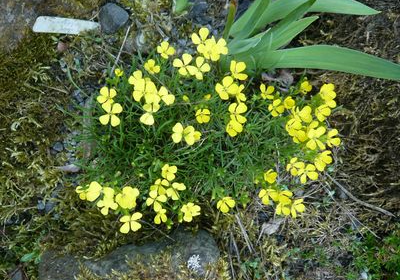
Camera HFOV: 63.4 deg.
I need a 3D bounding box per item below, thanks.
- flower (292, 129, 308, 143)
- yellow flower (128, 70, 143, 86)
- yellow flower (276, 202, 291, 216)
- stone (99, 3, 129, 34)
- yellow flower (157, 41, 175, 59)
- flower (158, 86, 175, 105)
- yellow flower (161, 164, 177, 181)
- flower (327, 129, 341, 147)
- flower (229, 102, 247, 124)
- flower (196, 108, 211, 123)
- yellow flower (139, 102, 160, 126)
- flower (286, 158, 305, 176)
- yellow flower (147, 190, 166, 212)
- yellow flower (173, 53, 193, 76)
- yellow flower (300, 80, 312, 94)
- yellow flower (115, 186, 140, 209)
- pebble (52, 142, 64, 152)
[{"bbox_3d":[0.145,-0.006,0.470,0.025,0.013,0.022,0,75,6],"label":"flower"},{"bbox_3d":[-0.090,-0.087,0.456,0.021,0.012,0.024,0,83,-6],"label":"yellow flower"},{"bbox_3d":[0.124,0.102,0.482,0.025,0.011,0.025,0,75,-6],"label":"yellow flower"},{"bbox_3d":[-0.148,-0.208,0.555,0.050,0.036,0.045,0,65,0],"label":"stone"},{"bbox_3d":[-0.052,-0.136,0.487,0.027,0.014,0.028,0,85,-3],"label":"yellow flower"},{"bbox_3d":[-0.050,-0.065,0.474,0.028,0.013,0.028,0,75,-9],"label":"flower"},{"bbox_3d":[-0.042,0.045,0.440,0.022,0.011,0.024,0,72,0],"label":"yellow flower"},{"bbox_3d":[0.186,-0.004,0.451,0.019,0.010,0.023,0,65,-8],"label":"flower"},{"bbox_3d":[0.054,-0.038,0.462,0.026,0.013,0.029,0,64,-2],"label":"flower"},{"bbox_3d":[0.005,-0.036,0.475,0.021,0.009,0.018,0,64,0],"label":"flower"},{"bbox_3d":[-0.070,-0.036,0.461,0.027,0.014,0.035,0,75,0],"label":"yellow flower"},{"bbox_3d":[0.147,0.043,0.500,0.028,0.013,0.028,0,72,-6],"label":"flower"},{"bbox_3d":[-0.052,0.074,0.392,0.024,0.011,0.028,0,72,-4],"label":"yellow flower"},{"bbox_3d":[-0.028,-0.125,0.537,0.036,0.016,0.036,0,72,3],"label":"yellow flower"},{"bbox_3d":[0.153,-0.075,0.465,0.018,0.014,0.021,0,82,10],"label":"yellow flower"},{"bbox_3d":[-0.094,0.076,0.423,0.033,0.016,0.030,0,75,0],"label":"yellow flower"},{"bbox_3d":[-0.225,0.012,0.515,0.019,0.012,0.015,0,65,0],"label":"pebble"}]

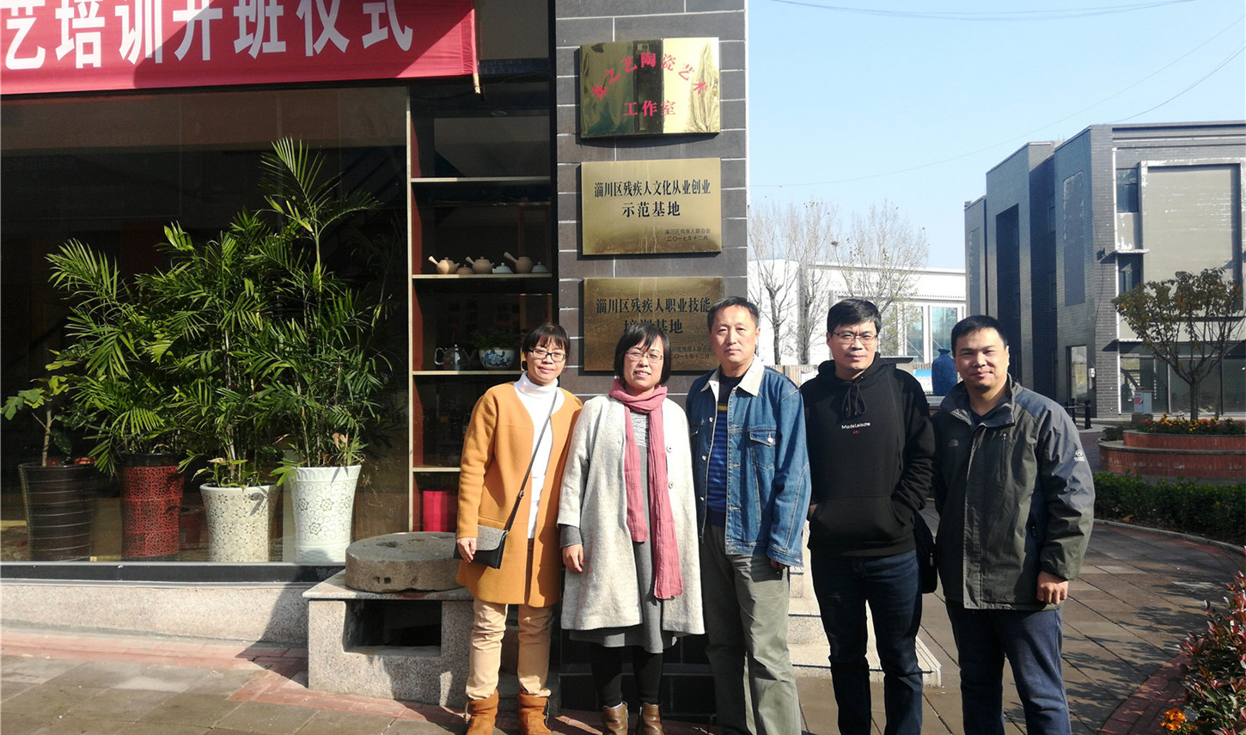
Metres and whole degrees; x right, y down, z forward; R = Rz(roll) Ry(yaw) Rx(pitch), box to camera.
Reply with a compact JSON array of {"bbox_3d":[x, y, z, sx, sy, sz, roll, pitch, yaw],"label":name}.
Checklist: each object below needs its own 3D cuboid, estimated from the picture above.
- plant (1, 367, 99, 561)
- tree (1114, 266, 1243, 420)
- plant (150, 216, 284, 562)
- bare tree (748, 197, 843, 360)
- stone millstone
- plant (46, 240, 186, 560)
[{"bbox_3d":[-3.144,0.547,5.130,0.520,1.060,0.480,-1,-1,5],"label":"plant"},{"bbox_3d":[9.037,-0.356,15.200,2.150,2.580,2.100,-1,-1,5],"label":"tree"},{"bbox_3d":[-2.128,0.085,4.947,0.660,1.768,0.610,-1,-1,5],"label":"plant"},{"bbox_3d":[5.876,-2.013,32.000,3.200,7.500,3.200,-1,-1,5],"label":"bare tree"},{"bbox_3d":[-1.000,0.915,4.370,0.585,0.145,0.585,-1,-1,5],"label":"stone millstone"},{"bbox_3d":[-2.762,0.188,5.100,0.770,1.800,0.720,-1,-1,5],"label":"plant"}]

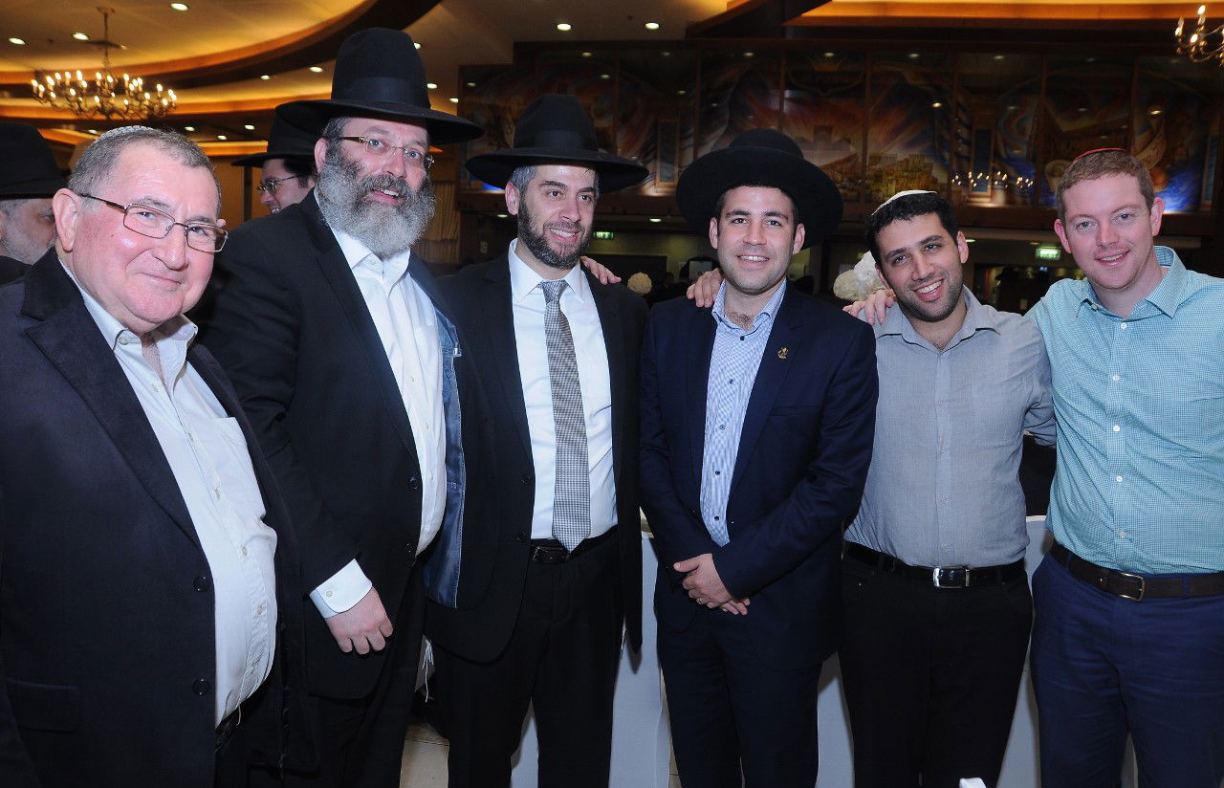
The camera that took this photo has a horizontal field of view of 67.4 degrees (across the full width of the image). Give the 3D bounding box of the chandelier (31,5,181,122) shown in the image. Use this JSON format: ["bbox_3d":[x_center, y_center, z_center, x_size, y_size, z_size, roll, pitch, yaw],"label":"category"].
[{"bbox_3d":[-4.324,-2.811,7.800,1.080,0.920,1.080,1,4,0],"label":"chandelier"}]

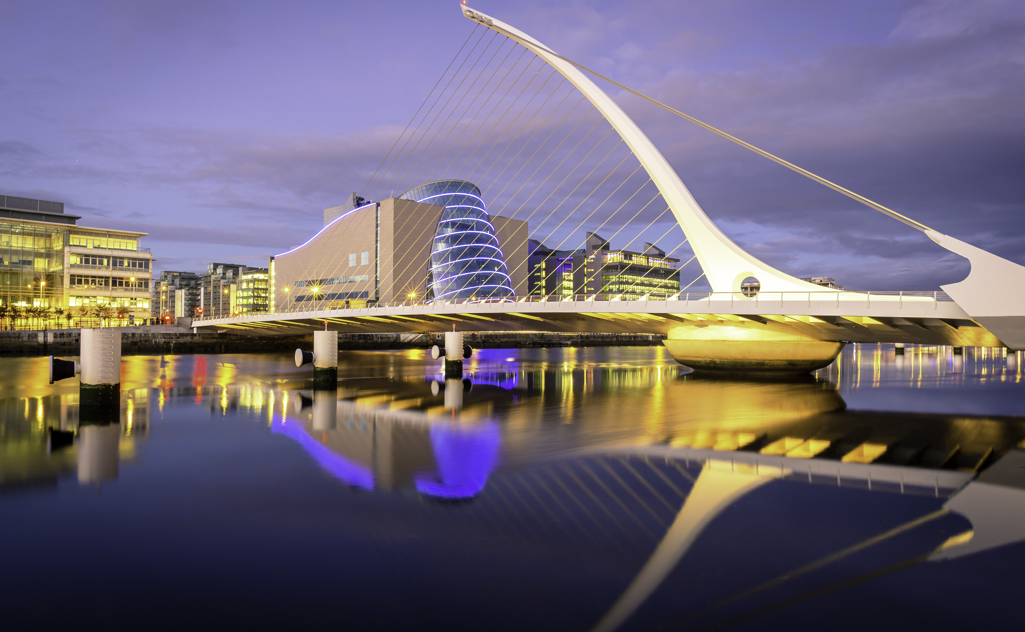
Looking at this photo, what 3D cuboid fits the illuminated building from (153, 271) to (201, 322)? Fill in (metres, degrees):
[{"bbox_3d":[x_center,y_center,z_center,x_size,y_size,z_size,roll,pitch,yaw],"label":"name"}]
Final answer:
[{"bbox_3d":[-185.500,-7.084,351.926,20.000,34.600,42.000,2,-3,-43],"label":"illuminated building"}]

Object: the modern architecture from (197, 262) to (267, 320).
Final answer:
[{"bbox_3d":[-135.500,-8.804,308.959,20.000,35.200,50.000,2,-3,-43],"label":"modern architecture"}]

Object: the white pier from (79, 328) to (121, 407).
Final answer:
[{"bbox_3d":[-18.776,2.326,28.500,1.540,3.500,1.540,0,-2,0],"label":"white pier"}]

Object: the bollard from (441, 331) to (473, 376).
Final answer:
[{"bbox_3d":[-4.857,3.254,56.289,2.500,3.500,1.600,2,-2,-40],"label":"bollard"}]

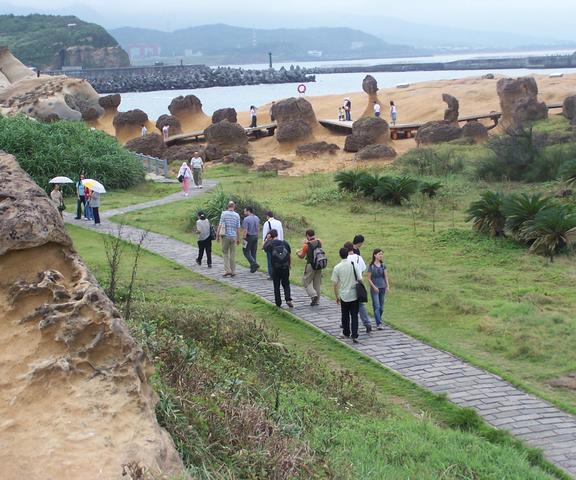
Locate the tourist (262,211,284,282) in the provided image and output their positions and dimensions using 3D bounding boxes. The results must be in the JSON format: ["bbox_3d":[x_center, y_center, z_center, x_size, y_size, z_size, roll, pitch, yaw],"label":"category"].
[{"bbox_3d":[-0.369,0.176,31.275,0.520,1.720,0.380,-4,9,-17],"label":"tourist"}]

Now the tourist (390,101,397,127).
[{"bbox_3d":[6.984,-8.374,82.000,0.420,1.580,0.420,-1,8,5],"label":"tourist"}]

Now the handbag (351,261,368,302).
[{"bbox_3d":[1.319,0.762,22.750,0.200,0.740,0.340,4,10,35],"label":"handbag"}]

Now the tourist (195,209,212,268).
[{"bbox_3d":[-2.308,-0.005,34.188,0.460,1.550,0.400,-7,10,-33],"label":"tourist"}]

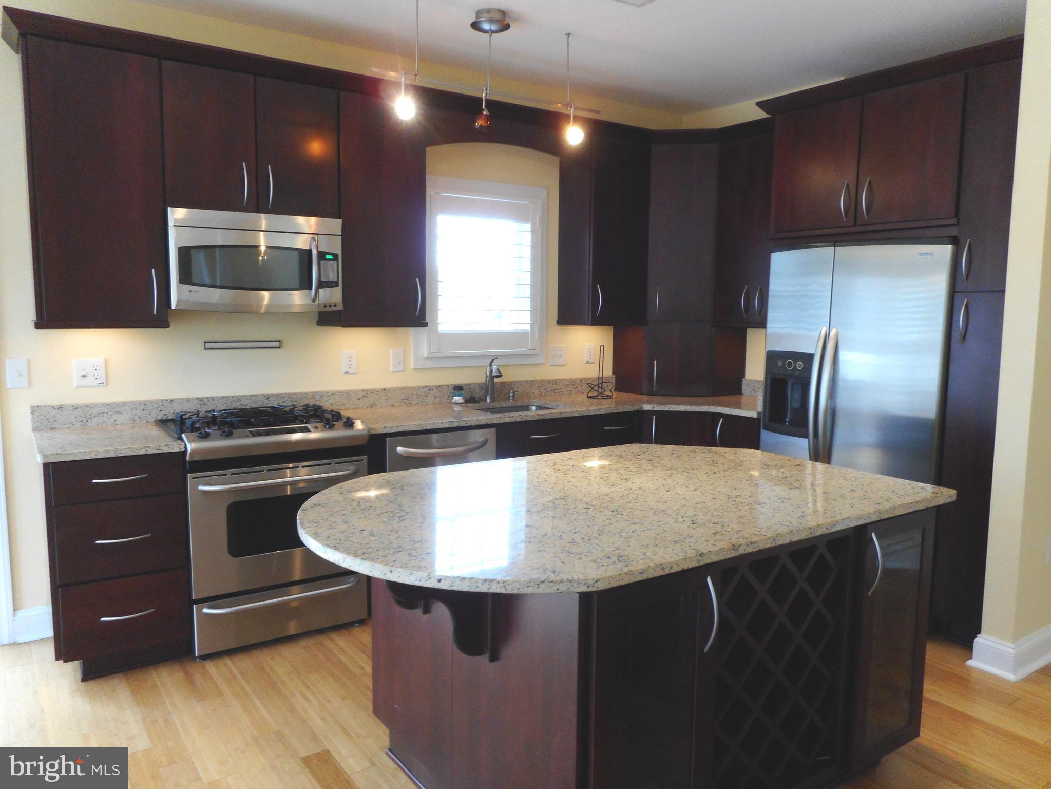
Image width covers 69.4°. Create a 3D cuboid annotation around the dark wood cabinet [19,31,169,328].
[{"bbox_3d":[-1.786,-0.830,3.161,0.476,1.089,0.332,-4,8,-33],"label":"dark wood cabinet"}]

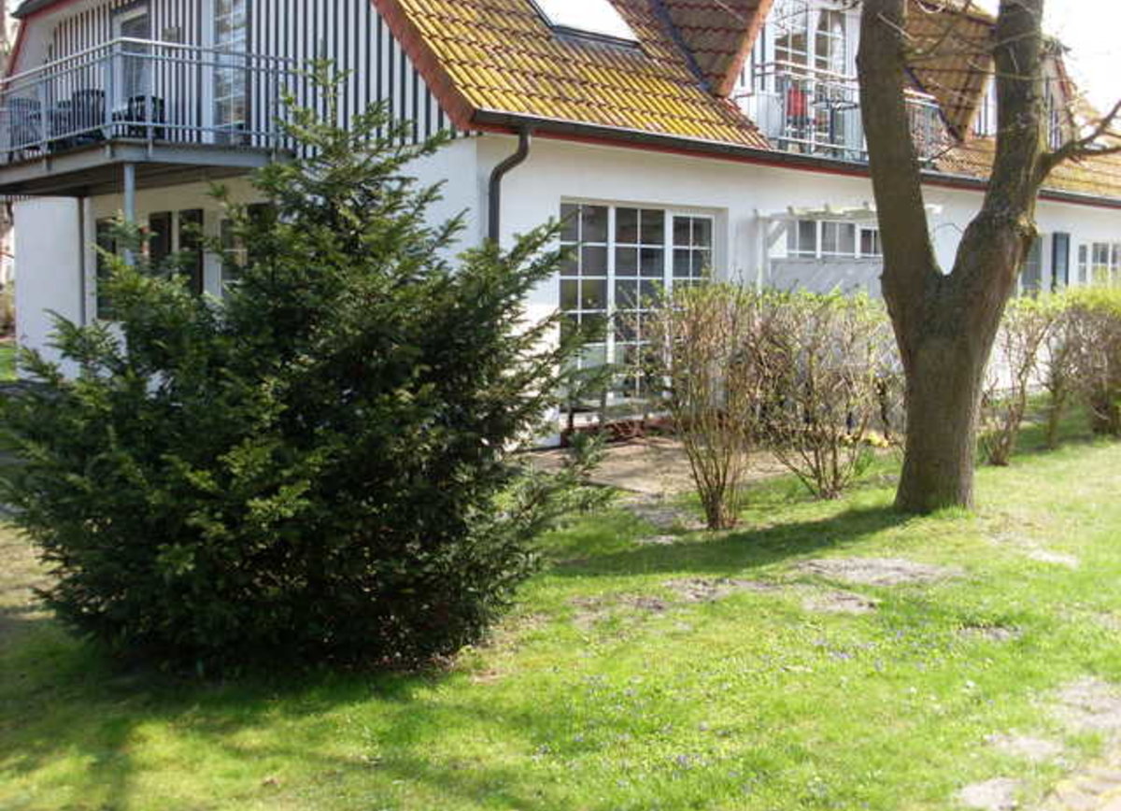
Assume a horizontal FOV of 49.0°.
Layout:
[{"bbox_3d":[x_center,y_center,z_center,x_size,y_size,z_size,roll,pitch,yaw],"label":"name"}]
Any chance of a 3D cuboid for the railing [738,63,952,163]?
[{"bbox_3d":[3.366,-3.325,14.640,3.600,1.000,0.700,-5,8,-44],"label":"railing"}]

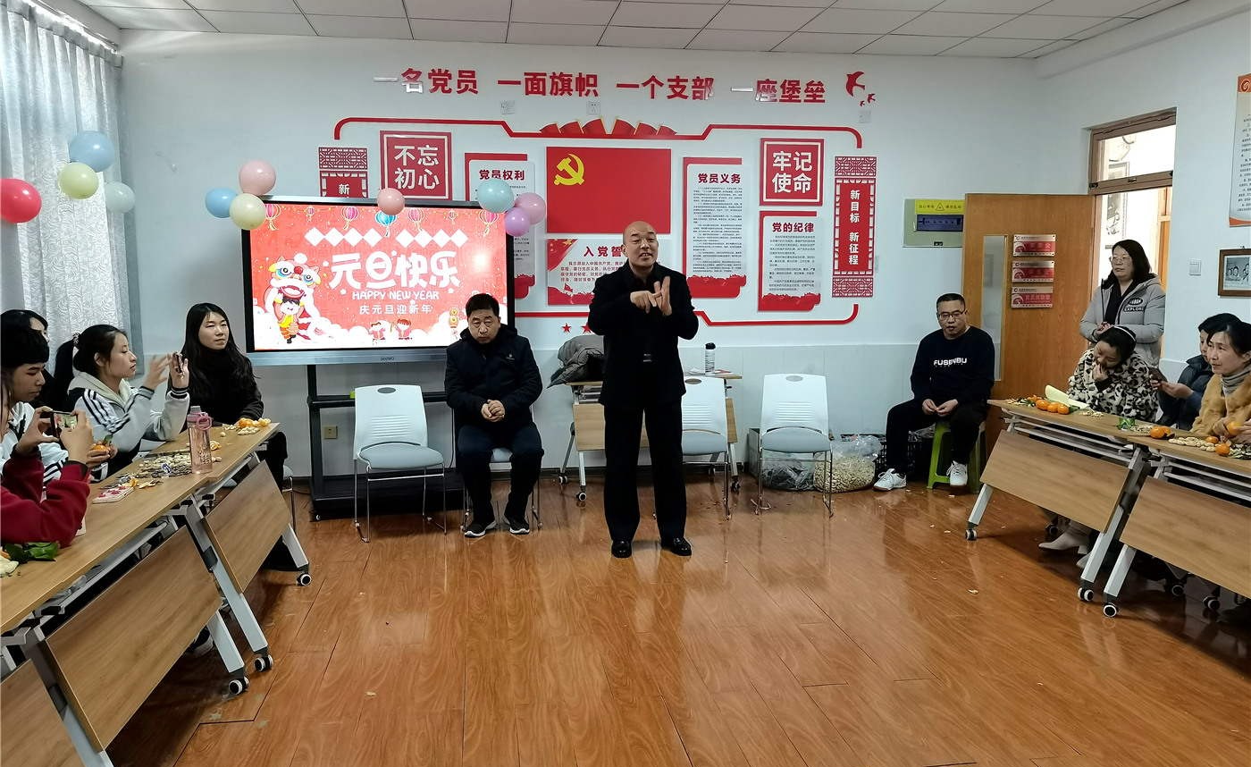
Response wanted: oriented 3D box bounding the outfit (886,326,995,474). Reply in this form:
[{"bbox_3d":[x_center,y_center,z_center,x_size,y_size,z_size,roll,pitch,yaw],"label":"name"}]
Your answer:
[{"bbox_3d":[2.097,0.111,6.776,0.620,0.990,0.540,3,7,22],"label":"outfit"}]

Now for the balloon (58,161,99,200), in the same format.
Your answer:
[{"bbox_3d":[-2.892,-1.073,5.355,0.200,0.200,0.205,6,9,45],"label":"balloon"}]

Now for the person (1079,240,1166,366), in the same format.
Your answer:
[{"bbox_3d":[2.868,-0.016,5.928,0.404,1.629,0.505,-5,8,-36],"label":"person"}]

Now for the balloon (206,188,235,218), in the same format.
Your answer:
[{"bbox_3d":[-2.365,-1.058,5.921,0.183,0.187,0.183,-1,6,-8],"label":"balloon"}]

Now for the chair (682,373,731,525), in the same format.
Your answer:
[{"bbox_3d":[0.400,0.368,6.114,0.470,0.790,0.560,0,6,3],"label":"chair"}]

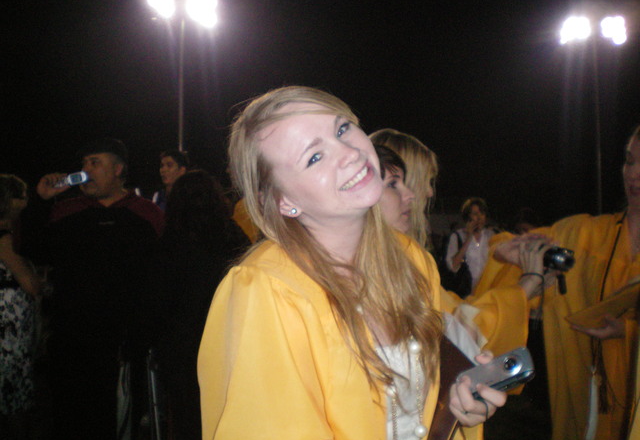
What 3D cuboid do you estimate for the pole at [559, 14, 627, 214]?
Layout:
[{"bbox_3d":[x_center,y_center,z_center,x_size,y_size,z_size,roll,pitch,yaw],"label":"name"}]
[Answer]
[{"bbox_3d":[19.640,-5.599,49.764,4.200,17.360,0.900,0,-2,-10],"label":"pole"}]

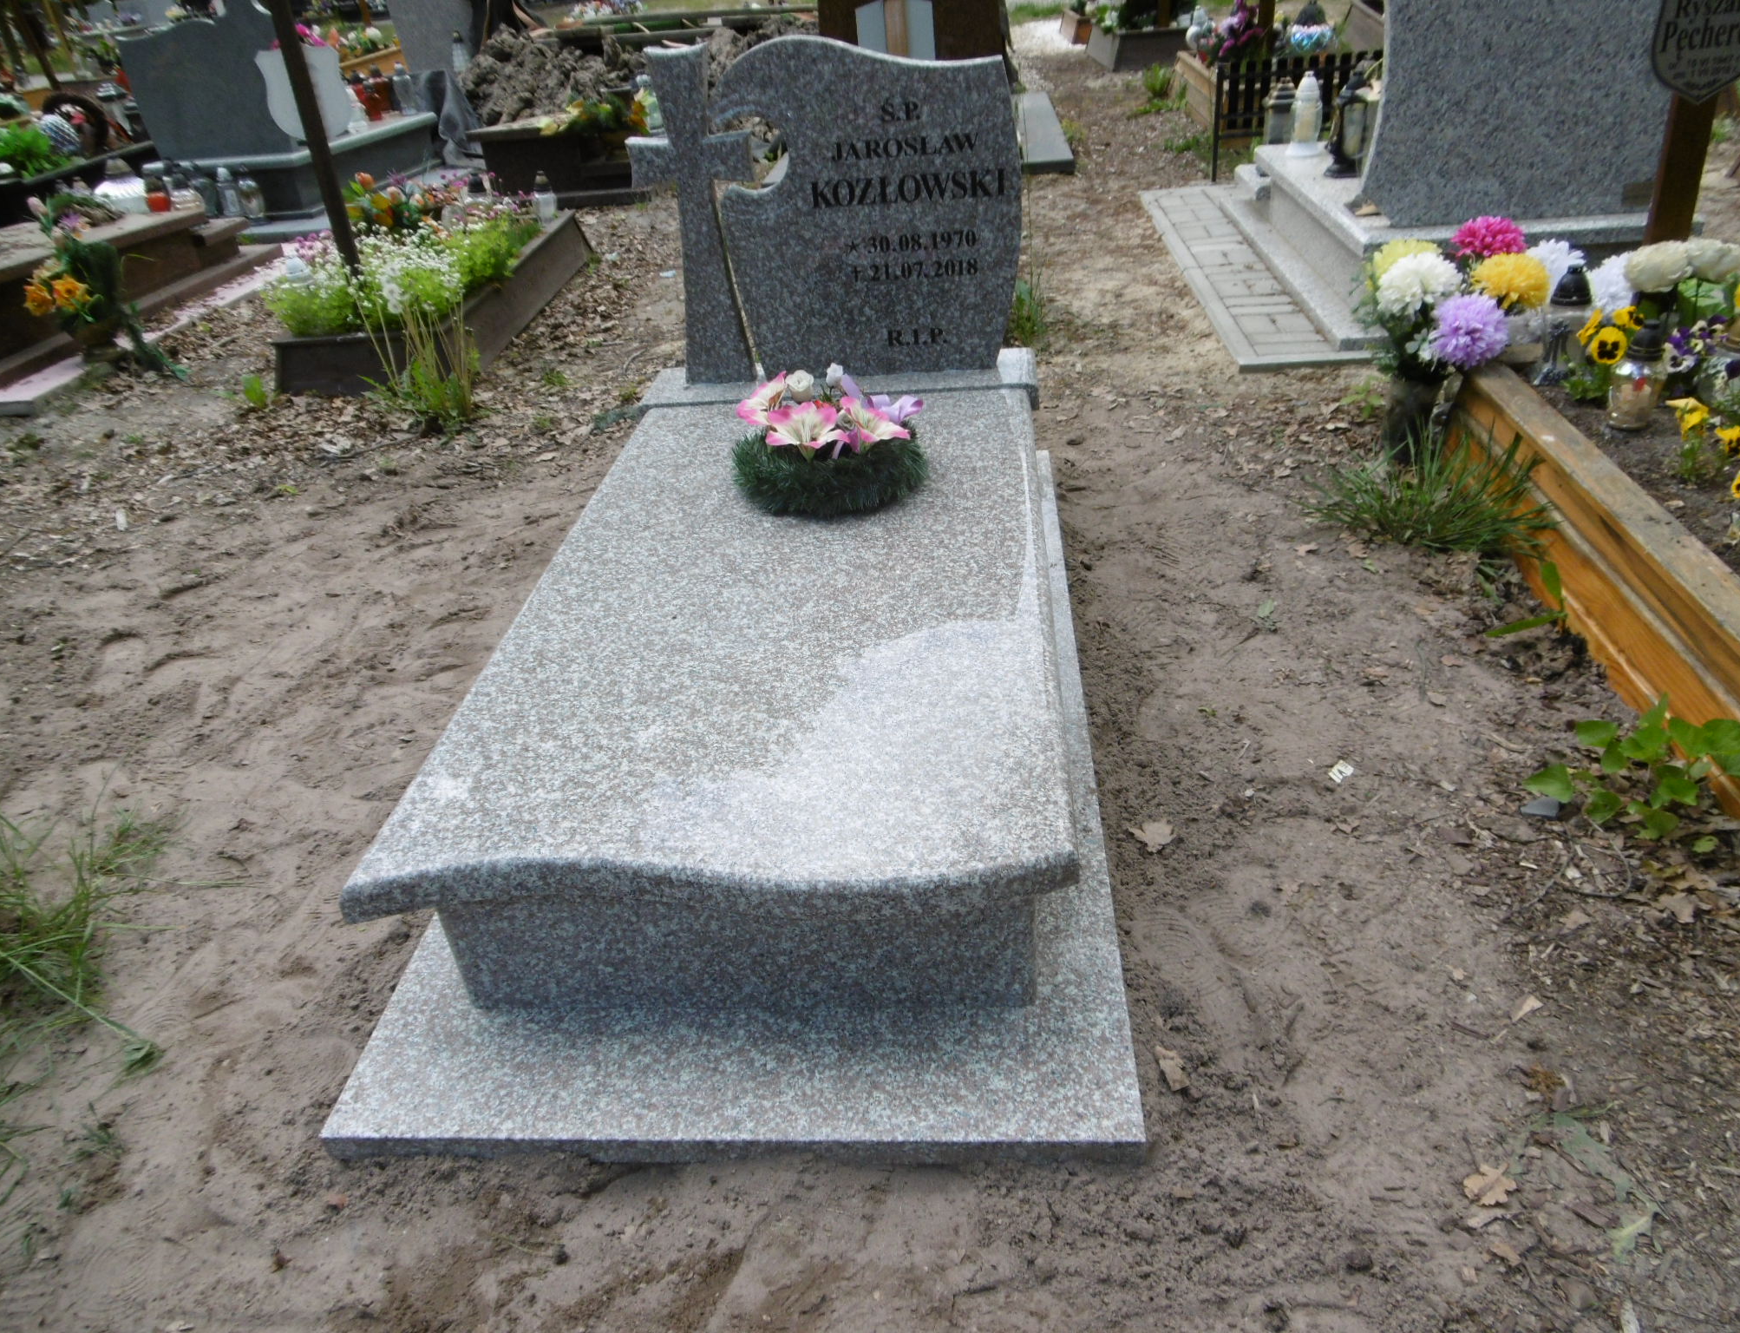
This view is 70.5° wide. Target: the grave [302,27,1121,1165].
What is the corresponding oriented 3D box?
[{"bbox_3d":[-0.151,-0.383,2.070,1.000,1.050,2.035,-2,32,6],"label":"grave"}]

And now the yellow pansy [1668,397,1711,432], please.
[{"bbox_3d":[1.561,-0.480,2.346,0.080,0.065,0.055,16,38,30],"label":"yellow pansy"}]

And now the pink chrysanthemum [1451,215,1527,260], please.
[{"bbox_3d":[1.353,-0.934,2.692,0.165,0.105,0.165,10,35,23],"label":"pink chrysanthemum"}]

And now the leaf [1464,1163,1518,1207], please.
[{"bbox_3d":[0.702,0.580,1.387,0.072,0.014,0.044,-28,39,-31],"label":"leaf"}]

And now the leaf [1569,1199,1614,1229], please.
[{"bbox_3d":[0.791,0.596,1.348,0.044,0.012,0.022,21,41,36],"label":"leaf"}]

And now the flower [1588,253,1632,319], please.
[{"bbox_3d":[1.643,-0.833,2.703,0.145,0.140,0.120,13,37,28],"label":"flower"}]

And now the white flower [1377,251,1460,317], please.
[{"bbox_3d":[1.172,-0.818,2.634,0.180,0.125,0.155,8,35,22],"label":"white flower"}]

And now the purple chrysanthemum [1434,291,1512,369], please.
[{"bbox_3d":[1.274,-0.710,2.610,0.162,0.150,0.140,10,35,24],"label":"purple chrysanthemum"}]

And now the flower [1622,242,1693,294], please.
[{"bbox_3d":[1.667,-0.846,2.610,0.148,0.105,0.130,14,37,29],"label":"flower"}]

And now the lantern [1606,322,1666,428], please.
[{"bbox_3d":[1.568,-0.593,2.494,0.108,0.222,0.108,14,37,29],"label":"lantern"}]

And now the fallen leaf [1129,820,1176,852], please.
[{"bbox_3d":[0.450,0.258,1.925,0.065,0.018,0.065,-15,33,-14],"label":"fallen leaf"}]

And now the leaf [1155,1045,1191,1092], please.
[{"bbox_3d":[0.356,0.474,1.453,0.036,0.015,0.070,-12,32,-9],"label":"leaf"}]

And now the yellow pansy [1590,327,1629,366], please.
[{"bbox_3d":[1.542,-0.667,2.568,0.076,0.078,0.030,13,25,28],"label":"yellow pansy"}]

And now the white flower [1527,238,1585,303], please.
[{"bbox_3d":[1.500,-0.864,2.696,0.140,0.140,0.120,11,36,26],"label":"white flower"}]

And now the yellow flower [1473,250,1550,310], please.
[{"bbox_3d":[1.391,-0.835,2.669,0.167,0.125,0.160,11,36,24],"label":"yellow flower"}]

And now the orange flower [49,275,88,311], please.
[{"bbox_3d":[-2.681,-1.247,4.123,0.125,0.115,0.085,-23,36,-26],"label":"orange flower"}]

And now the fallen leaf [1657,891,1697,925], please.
[{"bbox_3d":[1.029,0.309,1.571,0.050,0.020,0.055,-2,32,6],"label":"fallen leaf"}]

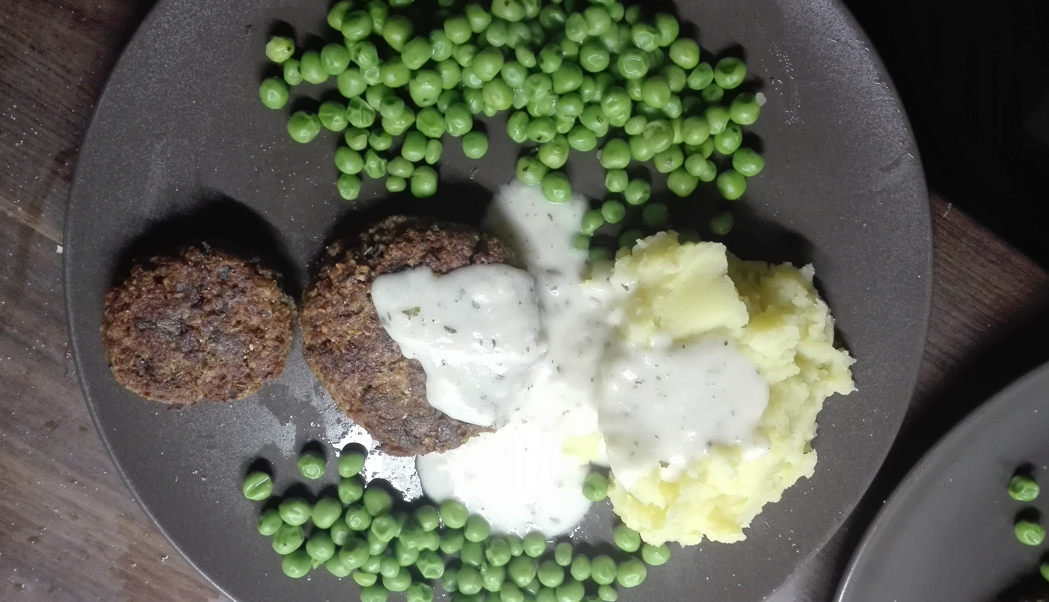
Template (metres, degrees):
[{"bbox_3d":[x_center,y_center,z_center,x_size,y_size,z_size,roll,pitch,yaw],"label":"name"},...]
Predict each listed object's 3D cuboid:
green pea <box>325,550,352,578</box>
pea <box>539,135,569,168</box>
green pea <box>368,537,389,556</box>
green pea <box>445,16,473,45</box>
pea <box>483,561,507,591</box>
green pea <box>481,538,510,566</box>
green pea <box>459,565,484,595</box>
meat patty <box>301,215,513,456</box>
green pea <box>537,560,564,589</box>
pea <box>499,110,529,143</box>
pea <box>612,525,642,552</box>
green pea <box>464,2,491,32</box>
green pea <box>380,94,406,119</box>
[{"bbox_3d":[-0.061,0.087,0.254,0.009,0.009,0.009,0,102,-2],"label":"green pea"},{"bbox_3d":[0.009,-0.046,0.236,0.009,0.010,0.010,0,101,-2],"label":"pea"},{"bbox_3d":[-0.046,0.075,0.238,0.008,0.007,0.008,0,83,-1],"label":"green pea"},{"bbox_3d":[-0.022,-0.091,0.256,0.009,0.009,0.010,0,82,0],"label":"green pea"},{"bbox_3d":[-0.010,0.092,0.257,0.008,0.009,0.010,0,102,-2],"label":"pea"},{"bbox_3d":[-0.009,0.077,0.236,0.009,0.008,0.009,0,83,-1],"label":"green pea"},{"bbox_3d":[-0.016,0.085,0.233,0.008,0.008,0.009,0,82,0],"label":"green pea"},{"bbox_3d":[-0.034,0.011,0.239,0.073,0.022,0.075,0,83,-1],"label":"meat patty"},{"bbox_3d":[0.009,0.091,0.256,0.009,0.009,0.010,0,102,-2],"label":"green pea"},{"bbox_3d":[-0.002,-0.058,0.256,0.008,0.009,0.011,0,82,0],"label":"pea"},{"bbox_3d":[0.035,0.082,0.264,0.009,0.009,0.010,0,101,-2],"label":"pea"},{"bbox_3d":[-0.015,-0.093,0.250,0.009,0.009,0.010,0,83,-1],"label":"green pea"},{"bbox_3d":[-0.042,-0.063,0.247,0.008,0.008,0.008,0,83,-1],"label":"green pea"}]

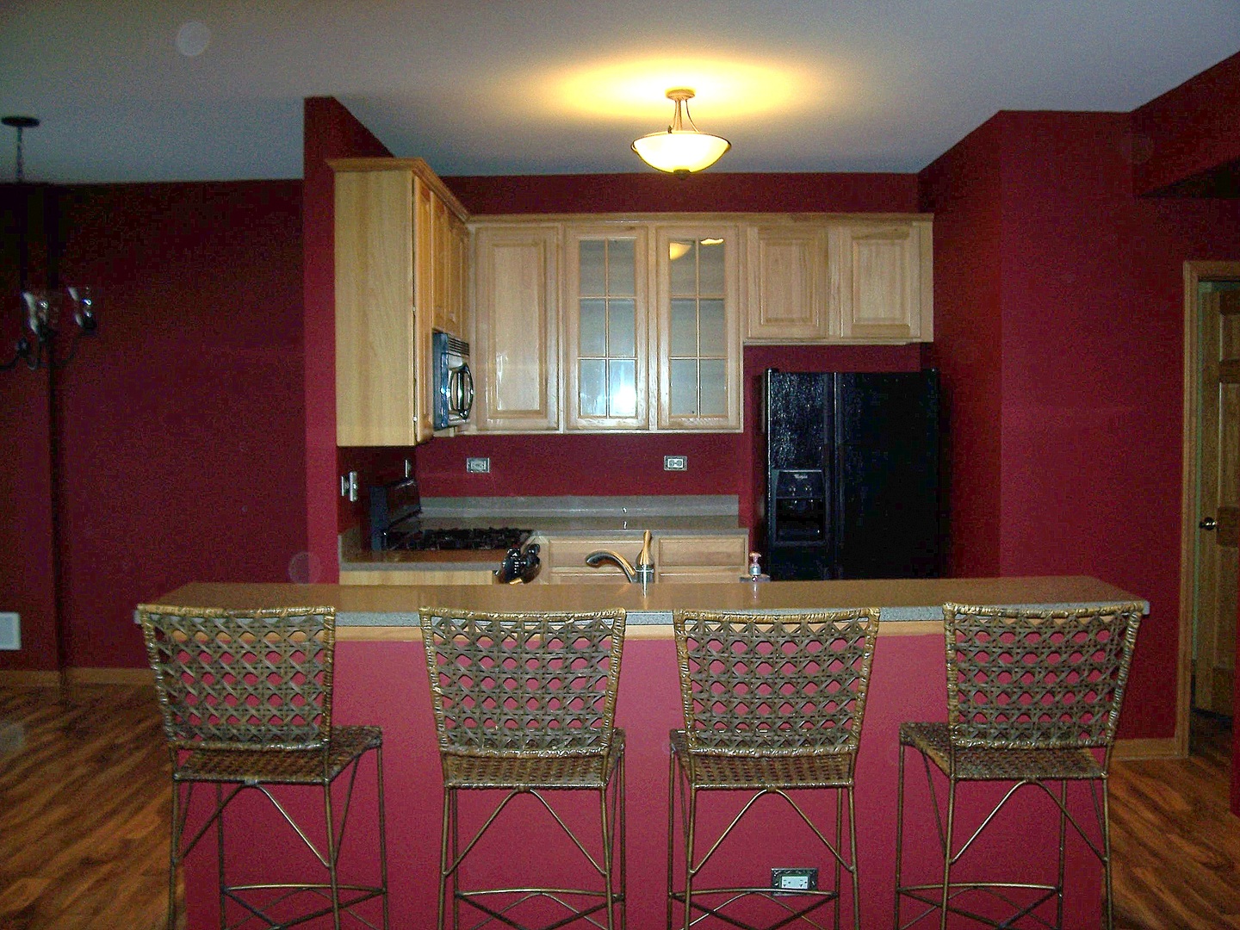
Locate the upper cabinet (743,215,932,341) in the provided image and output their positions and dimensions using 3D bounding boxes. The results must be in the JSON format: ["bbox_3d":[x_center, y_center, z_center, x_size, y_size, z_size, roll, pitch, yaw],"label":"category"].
[{"bbox_3d":[1.107,-0.944,6.327,0.963,0.623,0.332,0,3,0],"label":"upper cabinet"}]

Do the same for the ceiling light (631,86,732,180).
[{"bbox_3d":[0.233,-1.267,4.668,0.382,0.336,0.382,0,3,0],"label":"ceiling light"}]

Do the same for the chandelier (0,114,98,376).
[{"bbox_3d":[-2.490,-0.920,5.104,0.660,1.045,0.660,0,3,0],"label":"chandelier"}]

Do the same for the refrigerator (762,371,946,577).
[{"bbox_3d":[1.111,0.364,6.161,0.831,1.676,0.744,0,3,0],"label":"refrigerator"}]

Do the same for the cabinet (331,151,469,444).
[{"bbox_3d":[-0.930,-0.680,5.548,0.351,1.122,1.622,0,3,0],"label":"cabinet"}]

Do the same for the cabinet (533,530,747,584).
[{"bbox_3d":[0.114,0.759,6.281,1.032,0.886,0.624,0,3,0],"label":"cabinet"}]

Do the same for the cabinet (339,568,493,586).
[{"bbox_3d":[-0.800,0.842,4.997,0.603,0.871,0.320,0,3,0],"label":"cabinet"}]

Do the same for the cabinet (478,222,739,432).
[{"bbox_3d":[-0.081,-0.708,6.349,1.416,1.082,0.332,0,3,0],"label":"cabinet"}]

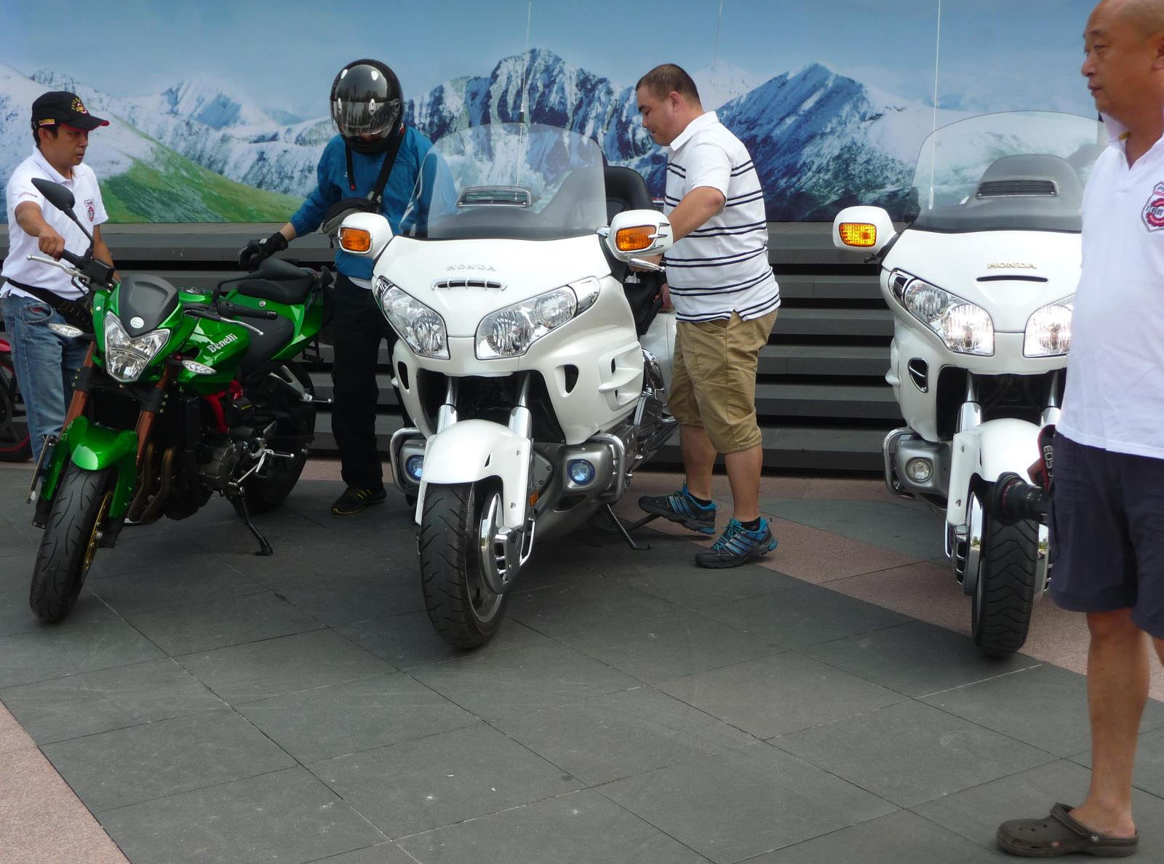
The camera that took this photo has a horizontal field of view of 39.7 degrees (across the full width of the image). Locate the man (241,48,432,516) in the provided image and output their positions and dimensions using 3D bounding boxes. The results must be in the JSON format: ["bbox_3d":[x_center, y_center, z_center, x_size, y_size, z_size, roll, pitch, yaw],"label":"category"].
[{"bbox_3d":[-0.921,-0.565,6.421,0.820,1.770,0.480,3,11,24],"label":"man"}]

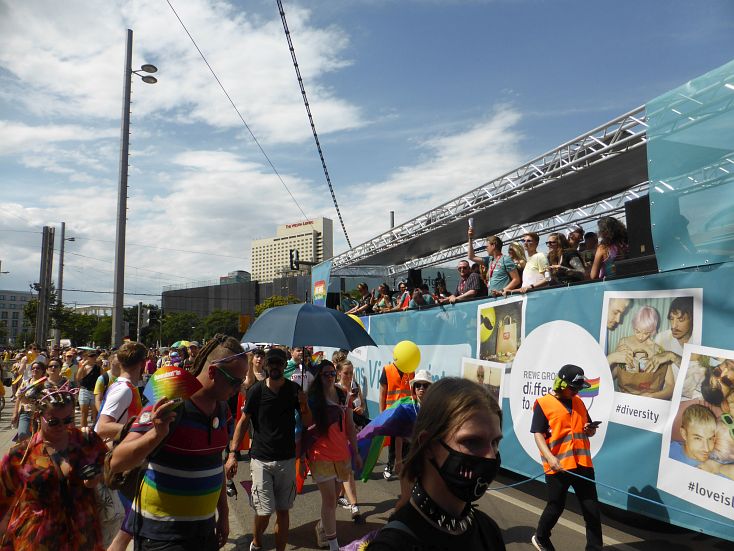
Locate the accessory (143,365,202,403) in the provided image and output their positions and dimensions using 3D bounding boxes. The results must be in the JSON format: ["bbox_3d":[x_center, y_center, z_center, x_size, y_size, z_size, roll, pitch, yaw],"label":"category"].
[{"bbox_3d":[-0.774,0.439,2.030,0.235,0.155,0.035,-11,-5,-13],"label":"accessory"}]

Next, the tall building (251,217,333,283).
[{"bbox_3d":[-59.214,7.791,397.512,71.000,96.000,17.000,-6,-9,33],"label":"tall building"}]

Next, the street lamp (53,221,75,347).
[{"bbox_3d":[-25.508,1.716,43.206,1.150,12.600,1.150,4,-9,-31],"label":"street lamp"}]

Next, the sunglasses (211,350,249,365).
[{"bbox_3d":[-0.550,0.332,2.050,0.160,0.050,0.145,-19,-14,21],"label":"sunglasses"}]

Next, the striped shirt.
[{"bbox_3d":[-0.823,0.845,2.240,0.460,0.610,0.320,6,-10,-43],"label":"striped shirt"}]

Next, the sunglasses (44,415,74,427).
[{"bbox_3d":[-1.531,0.726,2.530,0.140,0.050,0.145,14,4,40],"label":"sunglasses"}]

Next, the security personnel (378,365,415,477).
[{"bbox_3d":[0.397,1.845,6.891,0.560,1.790,0.360,0,-8,-10],"label":"security personnel"}]

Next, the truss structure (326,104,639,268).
[{"bbox_3d":[1.817,-0.658,8.876,2.250,0.400,9.800,2,-8,-21],"label":"truss structure"}]

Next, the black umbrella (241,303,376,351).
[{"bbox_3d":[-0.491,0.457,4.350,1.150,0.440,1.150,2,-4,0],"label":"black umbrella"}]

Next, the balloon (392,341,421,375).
[{"bbox_3d":[0.444,0.898,5.600,0.295,0.360,0.295,-1,-8,0],"label":"balloon"}]

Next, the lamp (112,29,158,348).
[{"bbox_3d":[-7.770,-2.184,17.275,1.200,12.800,1.250,3,-8,-26],"label":"lamp"}]

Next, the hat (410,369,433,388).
[{"bbox_3d":[0.605,1.135,5.650,0.270,0.155,0.290,-2,-8,6],"label":"hat"}]

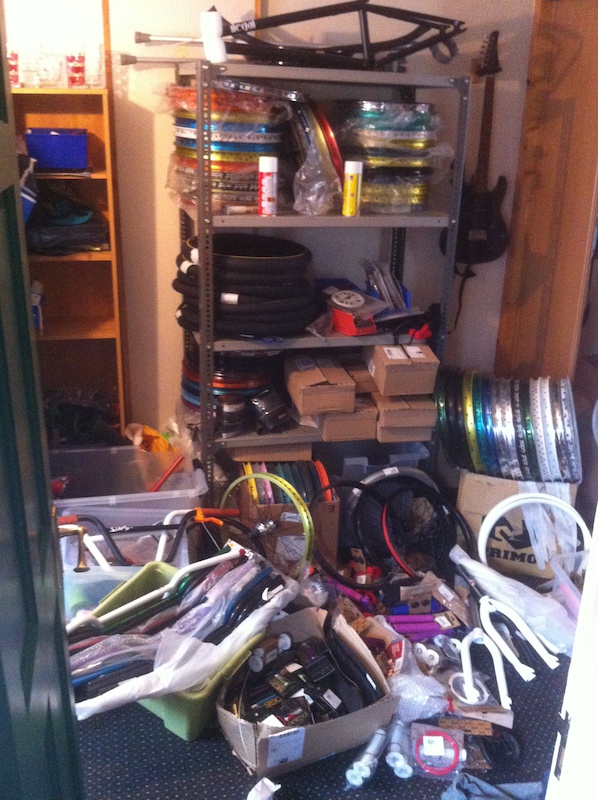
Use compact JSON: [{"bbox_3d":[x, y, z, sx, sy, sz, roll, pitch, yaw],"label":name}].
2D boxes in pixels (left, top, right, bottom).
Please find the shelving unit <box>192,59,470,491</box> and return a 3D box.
[{"bbox_3d":[0.050,-0.266,3.099,0.927,1.833,0.412,-4,20,-18],"label":"shelving unit"}]

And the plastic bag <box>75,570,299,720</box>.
[{"bbox_3d":[-0.297,0.685,2.298,0.180,0.140,0.690,19,25,41],"label":"plastic bag"}]

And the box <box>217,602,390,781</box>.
[{"bbox_3d":[-0.013,0.842,2.408,0.400,0.170,0.430,-6,20,-22],"label":"box"}]

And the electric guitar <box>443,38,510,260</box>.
[{"bbox_3d":[0.786,-1.033,3.382,0.320,0.940,0.070,-4,20,-18],"label":"electric guitar"}]

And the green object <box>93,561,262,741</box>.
[{"bbox_3d":[-0.392,0.772,2.517,0.580,0.210,0.420,15,23,34],"label":"green object"}]

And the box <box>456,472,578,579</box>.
[{"bbox_3d":[0.886,0.440,3.348,0.450,0.390,0.400,6,19,11],"label":"box"}]

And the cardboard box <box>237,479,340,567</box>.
[{"bbox_3d":[-0.065,0.456,3.350,0.385,0.300,0.420,-1,19,-10],"label":"cardboard box"}]

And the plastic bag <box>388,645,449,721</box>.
[{"bbox_3d":[0.359,0.866,2.451,0.170,0.120,0.170,2,19,-1],"label":"plastic bag"}]

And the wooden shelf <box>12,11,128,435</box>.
[{"bbox_3d":[-0.875,-0.342,2.974,0.410,2.000,0.230,-1,19,-9],"label":"wooden shelf"}]

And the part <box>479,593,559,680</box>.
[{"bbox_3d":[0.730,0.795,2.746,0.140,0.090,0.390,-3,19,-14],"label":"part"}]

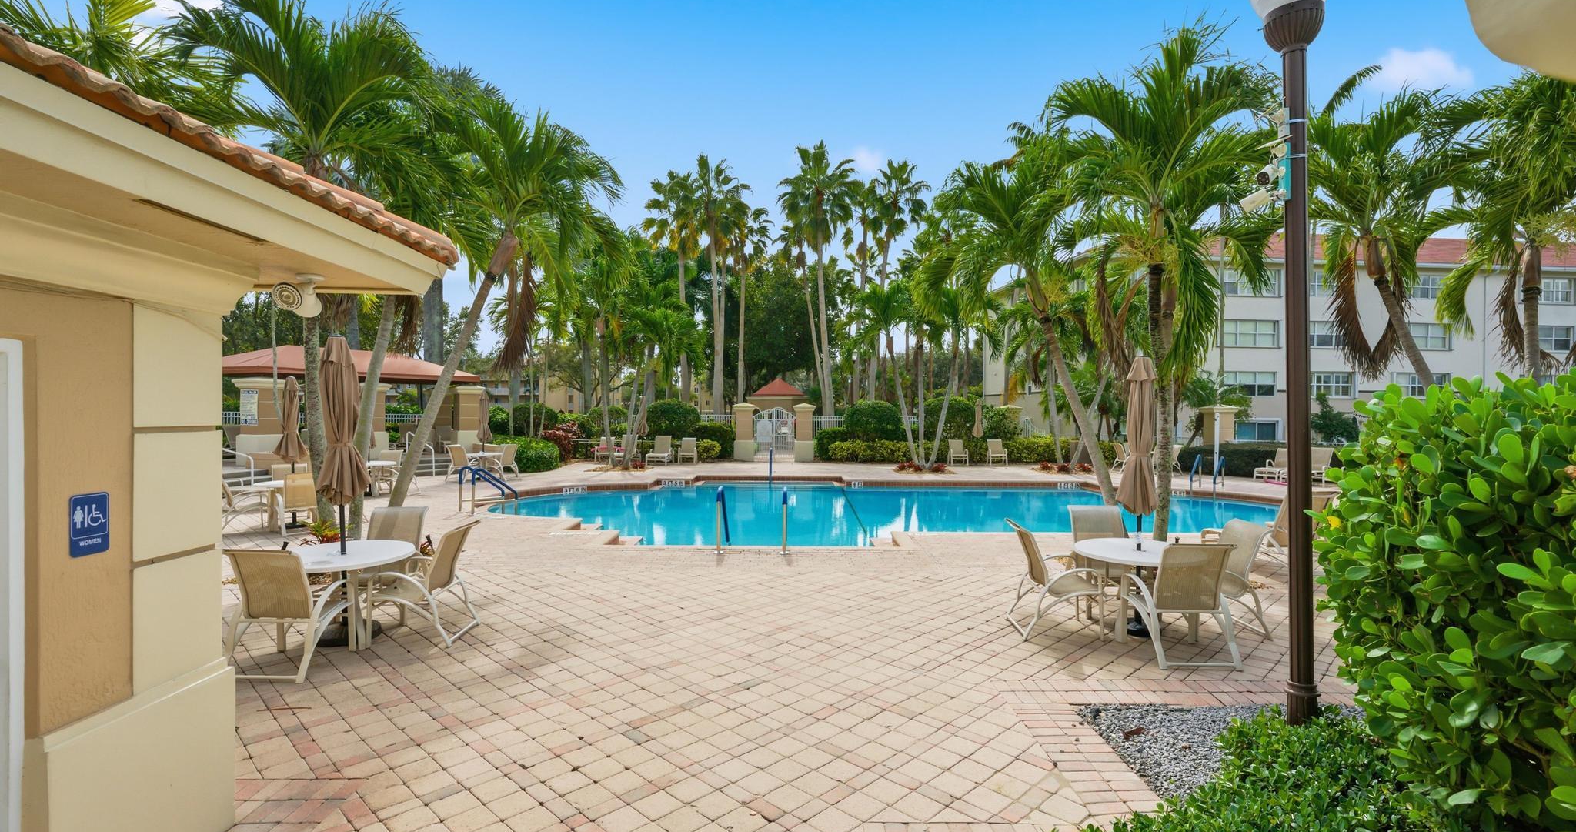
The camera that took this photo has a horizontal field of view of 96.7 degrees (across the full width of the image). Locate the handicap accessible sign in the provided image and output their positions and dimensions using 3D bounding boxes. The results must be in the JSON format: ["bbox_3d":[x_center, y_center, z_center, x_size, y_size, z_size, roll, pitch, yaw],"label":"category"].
[{"bbox_3d":[-2.636,0.411,2.645,0.010,0.229,0.153,0,0,-1],"label":"handicap accessible sign"}]

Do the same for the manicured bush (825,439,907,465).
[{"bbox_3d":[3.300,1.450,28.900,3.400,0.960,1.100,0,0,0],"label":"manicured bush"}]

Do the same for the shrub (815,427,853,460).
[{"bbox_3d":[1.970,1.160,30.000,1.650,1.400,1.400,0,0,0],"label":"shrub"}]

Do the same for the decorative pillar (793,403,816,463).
[{"bbox_3d":[0.665,0.636,27.200,0.860,2.250,0.860,0,0,0],"label":"decorative pillar"}]

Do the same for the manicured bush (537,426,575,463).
[{"bbox_3d":[-8.527,1.044,25.800,1.400,1.400,1.300,0,0,0],"label":"manicured bush"}]

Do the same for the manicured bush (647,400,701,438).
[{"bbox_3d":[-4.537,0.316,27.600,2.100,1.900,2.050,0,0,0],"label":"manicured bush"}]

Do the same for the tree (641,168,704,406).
[{"bbox_3d":[-5.949,-5.445,36.000,3.100,14.300,3.100,0,0,0],"label":"tree"}]

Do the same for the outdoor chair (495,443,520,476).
[{"bbox_3d":[-7.870,1.300,19.500,0.690,0.950,0.640,0,0,20],"label":"outdoor chair"}]

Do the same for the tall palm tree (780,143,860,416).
[{"bbox_3d":[1.428,-5.459,32.500,3.500,14.300,3.500,0,0,0],"label":"tall palm tree"}]

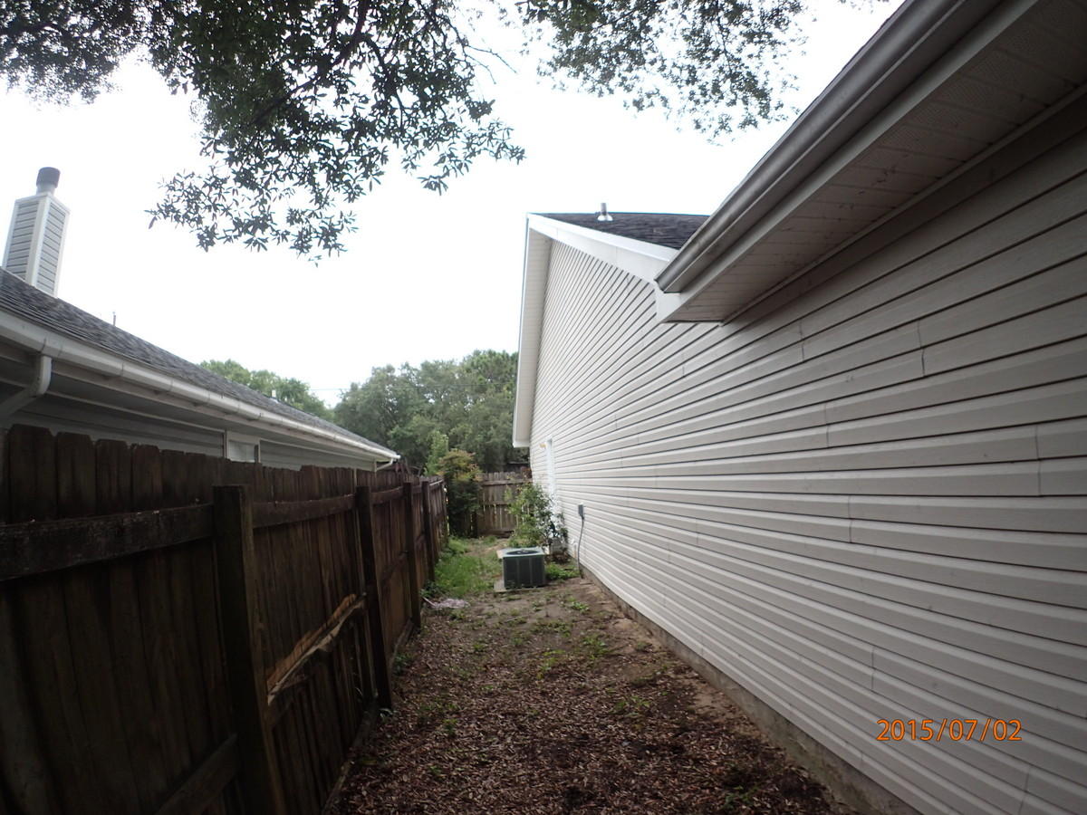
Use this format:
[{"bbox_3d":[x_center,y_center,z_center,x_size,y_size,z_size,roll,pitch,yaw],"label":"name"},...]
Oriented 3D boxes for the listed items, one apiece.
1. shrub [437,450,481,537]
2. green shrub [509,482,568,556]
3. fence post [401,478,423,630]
[{"bbox_3d":[-2.343,2.361,21.800,1.150,2.350,1.180,-3,-5,-5],"label":"shrub"},{"bbox_3d":[-0.123,2.277,16.200,1.120,1.480,1.120,-3,-5,-5],"label":"green shrub"},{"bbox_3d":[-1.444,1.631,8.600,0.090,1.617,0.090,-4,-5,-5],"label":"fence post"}]

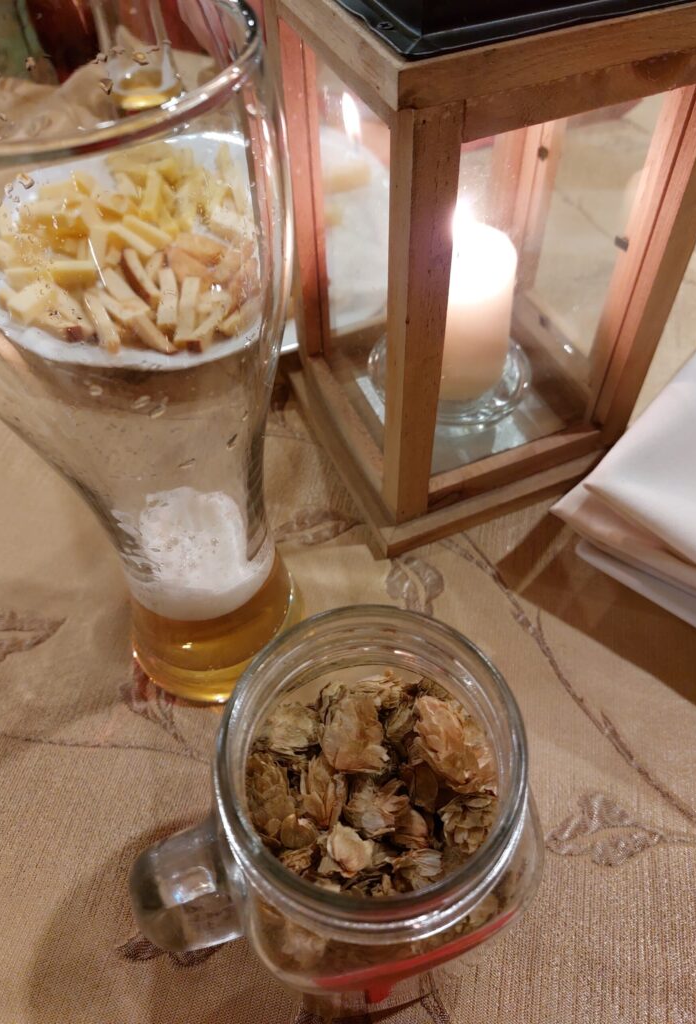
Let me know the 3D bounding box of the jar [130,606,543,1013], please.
[{"bbox_3d":[-0.005,0.094,0.209,0.109,0.130,0.083,-14,53,-8],"label":"jar"}]

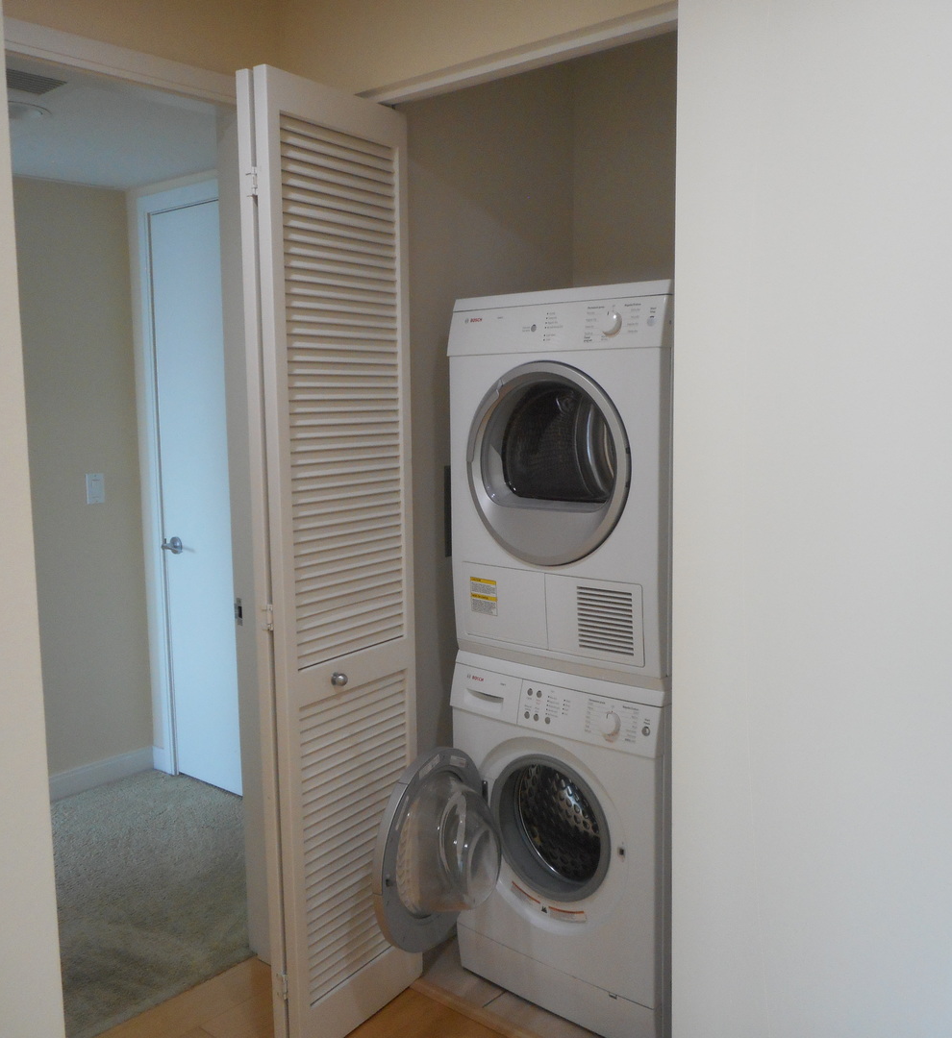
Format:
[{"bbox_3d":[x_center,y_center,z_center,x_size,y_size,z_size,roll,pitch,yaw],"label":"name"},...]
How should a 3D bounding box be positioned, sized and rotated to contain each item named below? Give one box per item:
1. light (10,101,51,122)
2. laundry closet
[{"bbox_3d":[-1.241,-1.094,2.684,0.190,0.030,0.190,6,9,41],"label":"light"},{"bbox_3d":[0.348,-0.032,2.426,0.900,2.400,0.860,6,9,41],"label":"laundry closet"}]

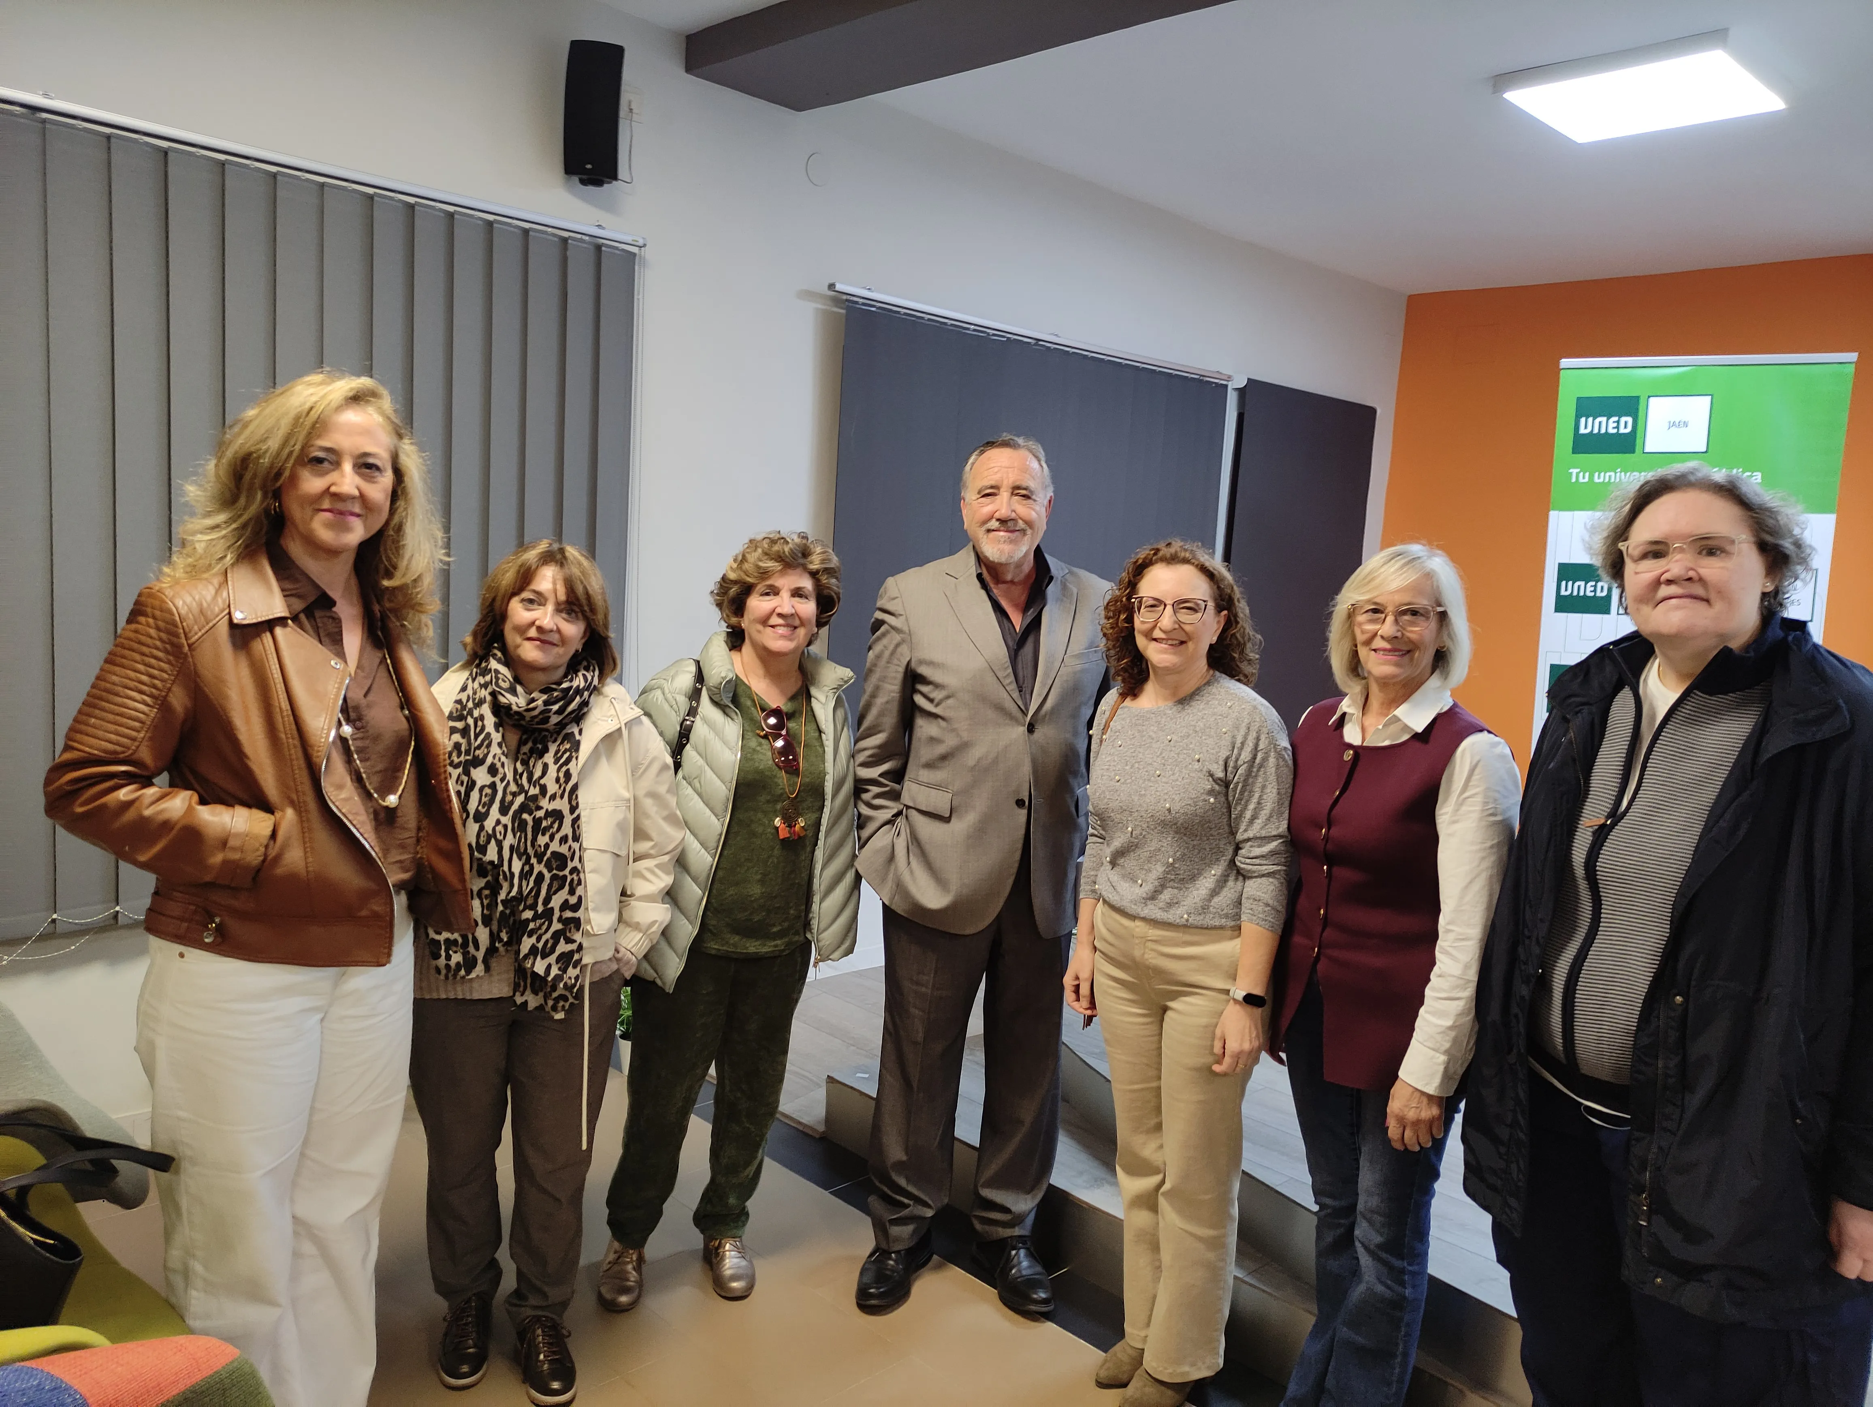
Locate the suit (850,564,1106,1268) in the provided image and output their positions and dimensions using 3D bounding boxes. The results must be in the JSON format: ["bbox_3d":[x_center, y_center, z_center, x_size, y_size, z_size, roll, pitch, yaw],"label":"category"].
[{"bbox_3d":[0.092,0.413,2.839,0.515,1.483,0.340,3,7,-7],"label":"suit"}]

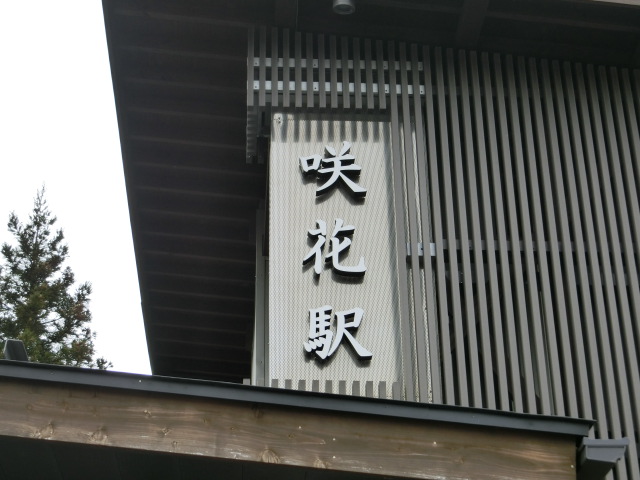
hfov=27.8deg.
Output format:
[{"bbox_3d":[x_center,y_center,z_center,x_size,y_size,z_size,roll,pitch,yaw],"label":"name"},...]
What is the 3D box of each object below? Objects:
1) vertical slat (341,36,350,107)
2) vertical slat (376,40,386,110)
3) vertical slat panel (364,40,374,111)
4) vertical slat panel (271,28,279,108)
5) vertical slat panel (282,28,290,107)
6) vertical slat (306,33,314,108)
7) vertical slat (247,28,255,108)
[{"bbox_3d":[0.141,-0.919,7.174,0.035,0.490,0.042,1,-29,-3],"label":"vertical slat"},{"bbox_3d":[0.339,-0.907,7.181,0.035,0.471,0.042,1,-29,-3],"label":"vertical slat"},{"bbox_3d":[0.269,-0.899,7.102,0.035,0.487,0.049,1,-31,-3],"label":"vertical slat panel"},{"bbox_3d":[-0.247,-0.936,7.090,0.035,0.545,0.049,1,-31,-3],"label":"vertical slat panel"},{"bbox_3d":[-0.199,-1.000,7.612,0.039,0.580,0.050,1,-31,-3],"label":"vertical slat panel"},{"bbox_3d":[-0.057,-0.930,7.167,0.035,0.507,0.042,1,-29,-3],"label":"vertical slat"},{"bbox_3d":[-0.382,-0.948,7.154,0.035,0.538,0.042,1,-29,-3],"label":"vertical slat"}]

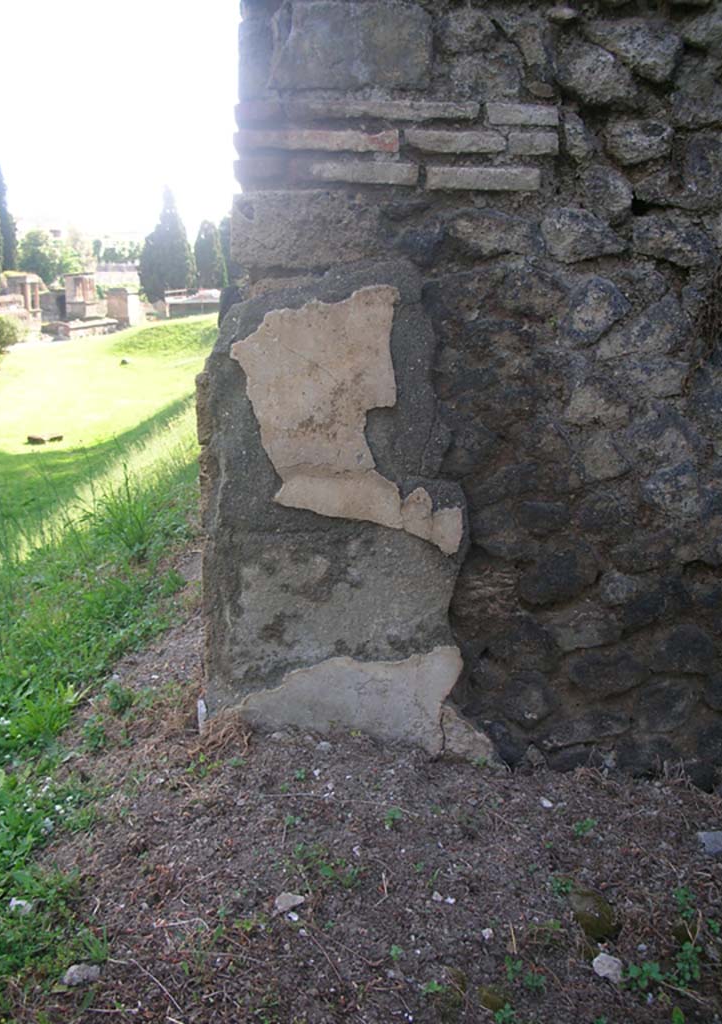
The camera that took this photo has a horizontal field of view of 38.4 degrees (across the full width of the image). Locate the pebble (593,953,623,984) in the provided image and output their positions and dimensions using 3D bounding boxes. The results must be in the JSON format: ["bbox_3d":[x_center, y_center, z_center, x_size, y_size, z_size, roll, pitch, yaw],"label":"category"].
[{"bbox_3d":[0.408,0.753,1.708,0.048,0.037,0.045,0,14,0],"label":"pebble"}]

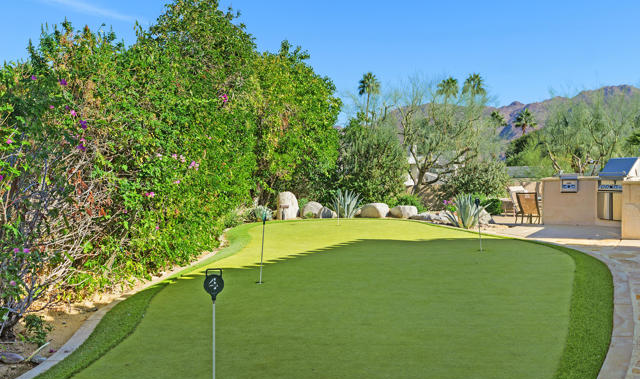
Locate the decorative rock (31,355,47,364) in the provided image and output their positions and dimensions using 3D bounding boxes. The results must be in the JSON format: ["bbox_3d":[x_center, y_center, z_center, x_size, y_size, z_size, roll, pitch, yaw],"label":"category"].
[{"bbox_3d":[-1.866,1.139,4.150,0.123,0.070,0.100,0,2,0],"label":"decorative rock"}]

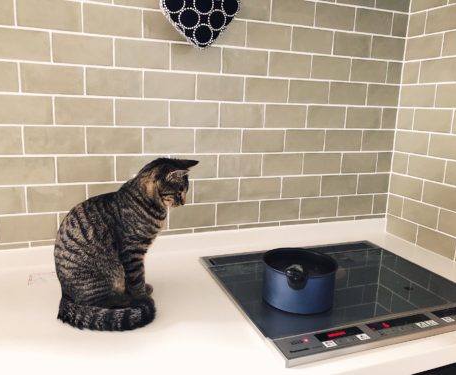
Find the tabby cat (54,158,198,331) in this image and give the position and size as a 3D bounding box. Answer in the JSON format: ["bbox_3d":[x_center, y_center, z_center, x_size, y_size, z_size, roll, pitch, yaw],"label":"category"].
[{"bbox_3d":[-0.208,0.105,0.865,0.300,0.337,0.165,-1,12,-14],"label":"tabby cat"}]

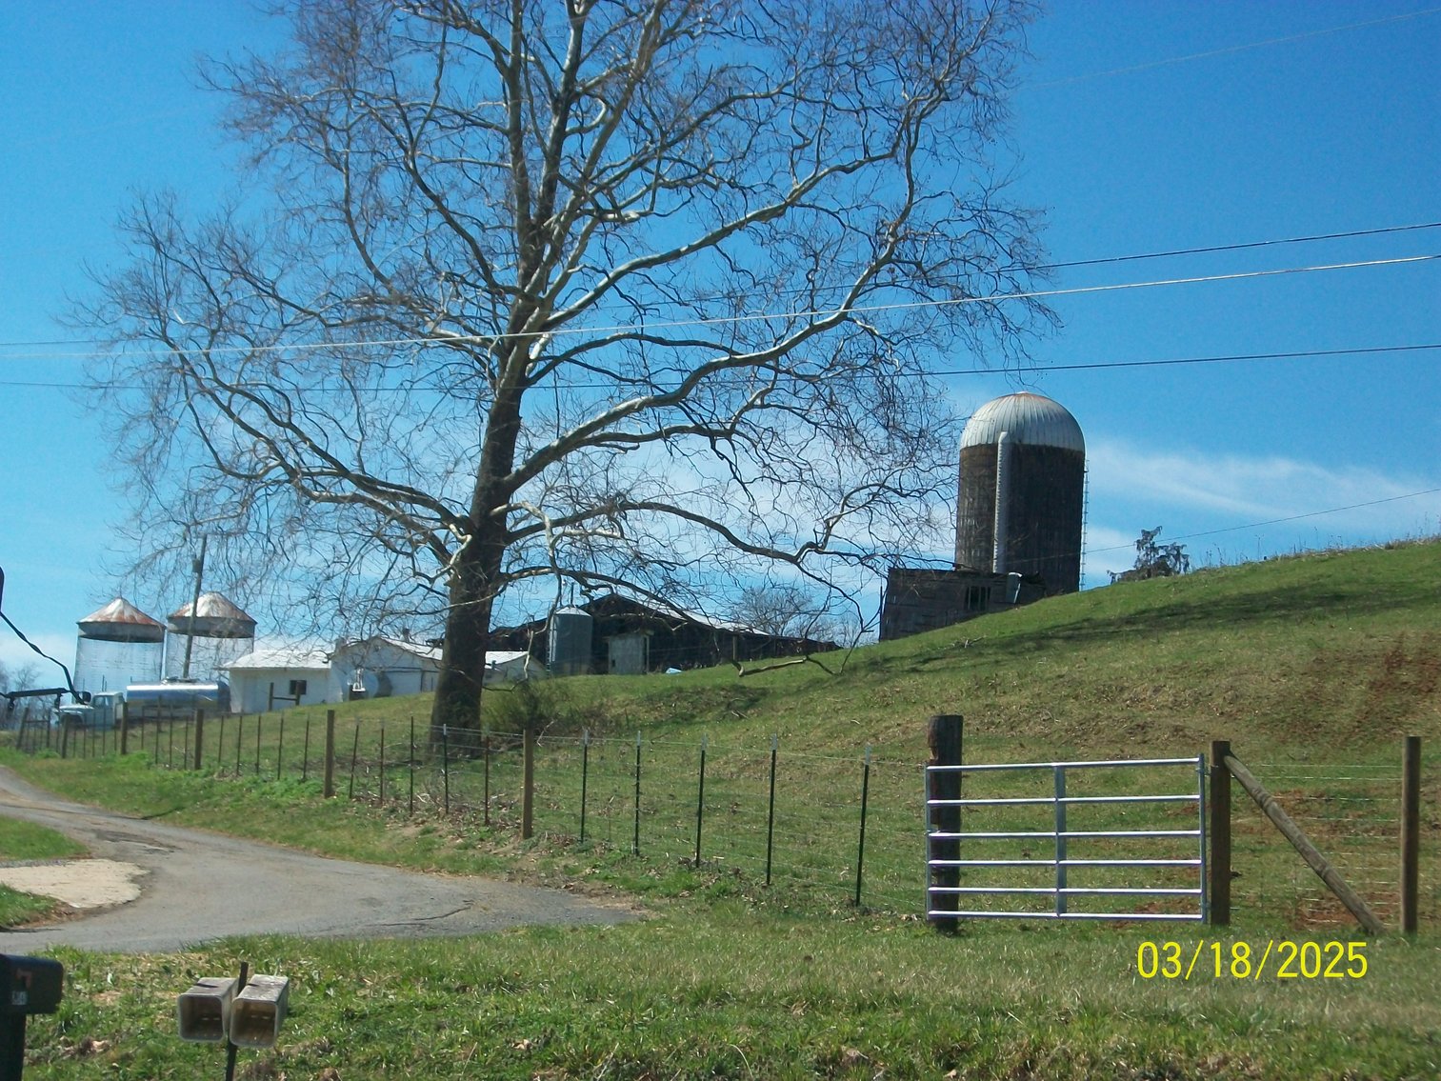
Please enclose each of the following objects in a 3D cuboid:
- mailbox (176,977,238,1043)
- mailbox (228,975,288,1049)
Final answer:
[{"bbox_3d":[-1.823,1.672,12.200,0.160,0.166,0.430,1,2,0],"label":"mailbox"},{"bbox_3d":[-1.609,1.648,12.000,0.162,0.168,0.430,4,3,0],"label":"mailbox"}]

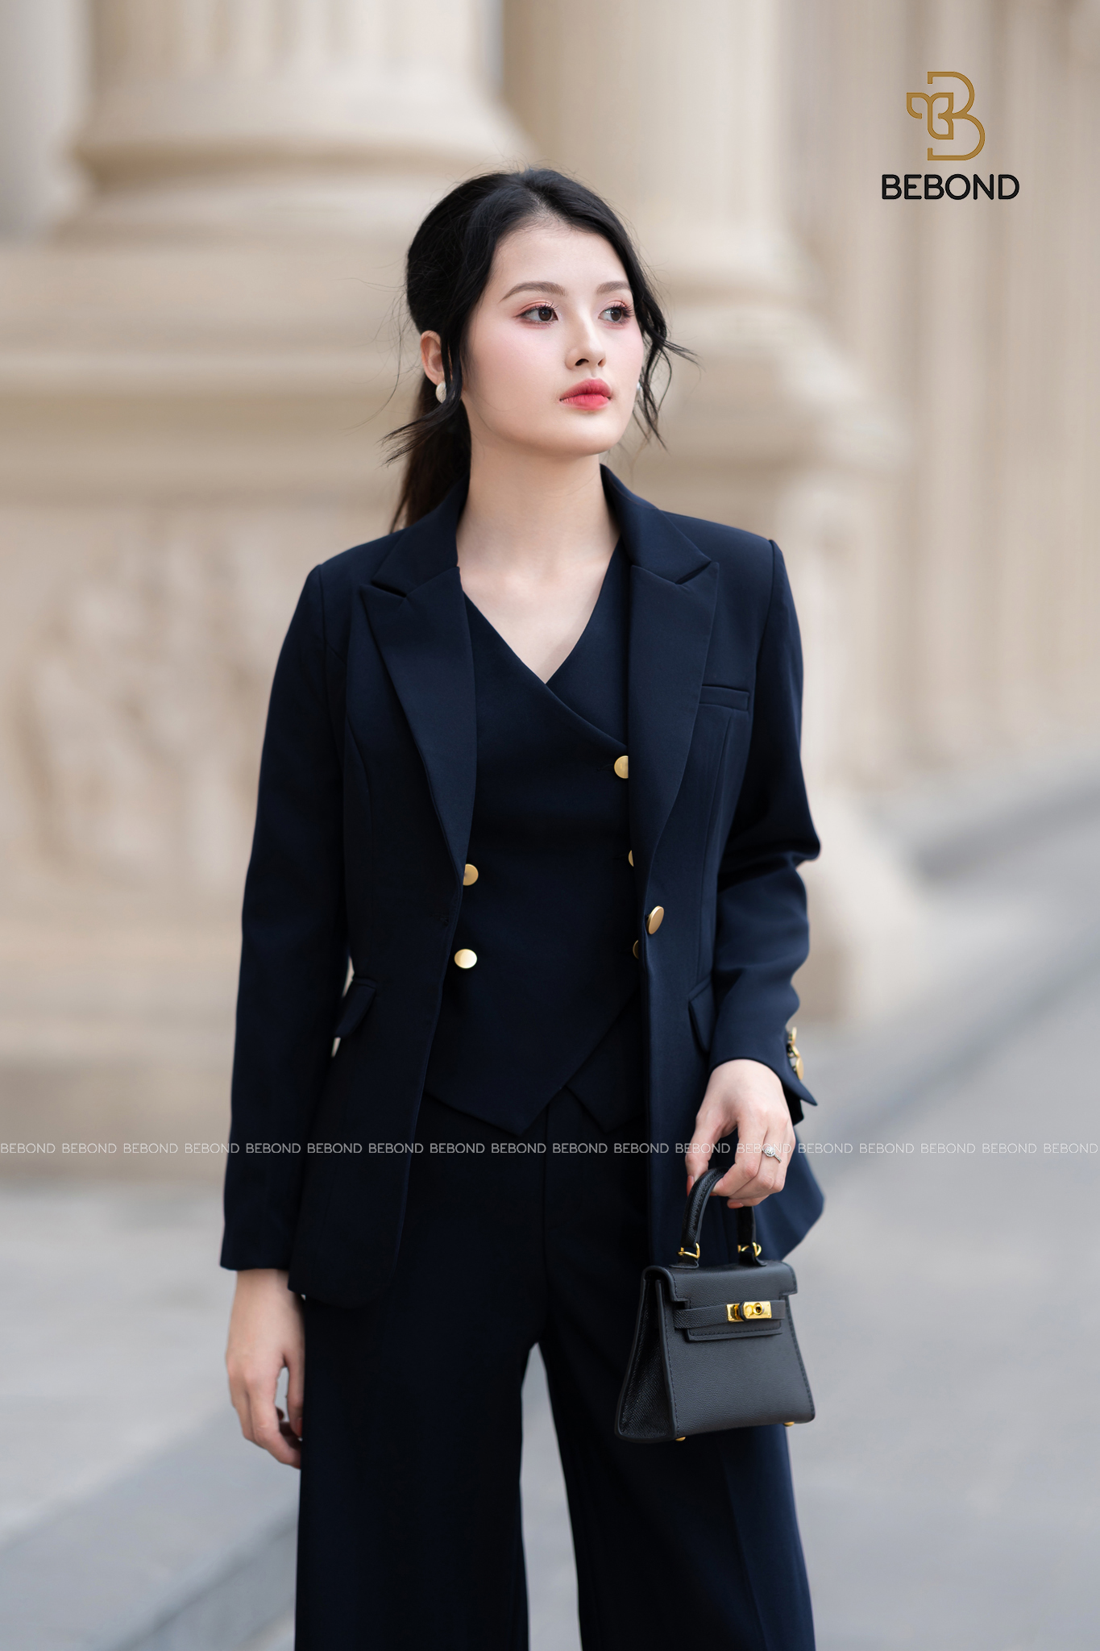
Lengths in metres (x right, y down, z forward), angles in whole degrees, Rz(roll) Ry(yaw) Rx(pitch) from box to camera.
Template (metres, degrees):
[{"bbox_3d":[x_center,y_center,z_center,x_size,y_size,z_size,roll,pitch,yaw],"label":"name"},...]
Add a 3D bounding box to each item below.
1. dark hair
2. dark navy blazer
[{"bbox_3d":[-0.012,-0.365,3.040,0.210,0.295,0.230,-1,3,-27],"label":"dark hair"},{"bbox_3d":[-0.022,0.050,3.140,0.475,0.660,0.280,0,3,-4],"label":"dark navy blazer"}]

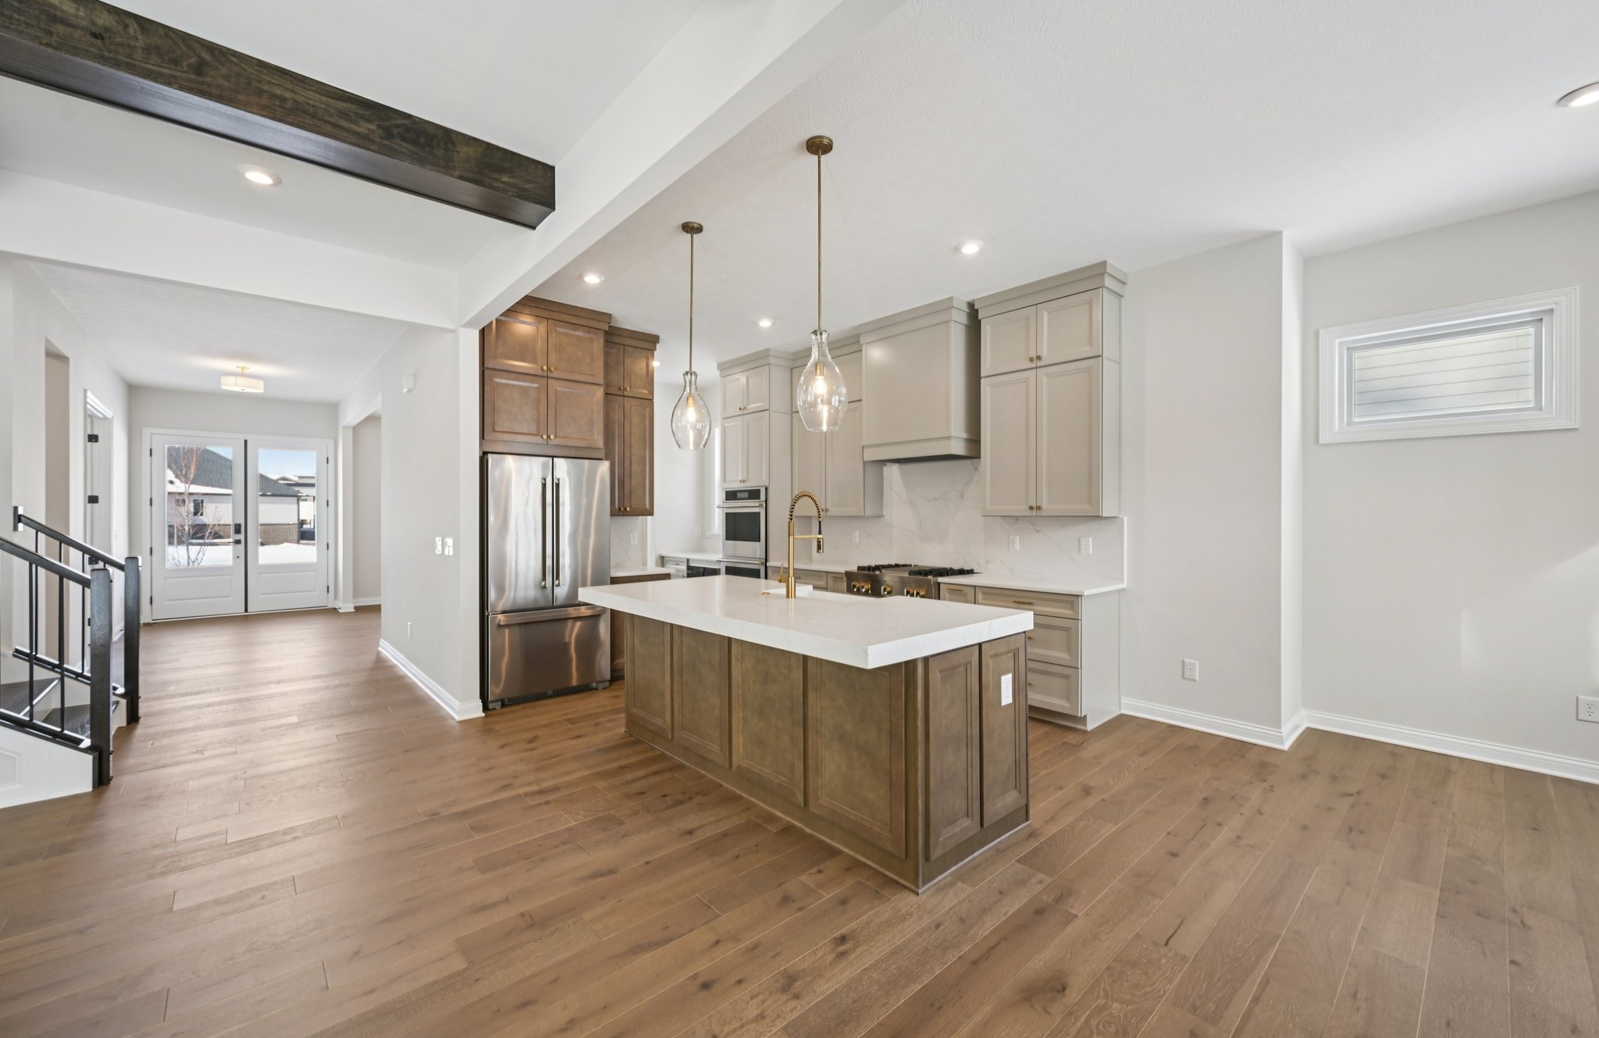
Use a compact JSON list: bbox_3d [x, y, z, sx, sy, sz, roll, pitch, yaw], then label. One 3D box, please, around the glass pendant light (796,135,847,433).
[{"bbox_3d":[0.097,-1.050,2.811,0.222,1.296,0.222,0,0,0],"label":"glass pendant light"}]

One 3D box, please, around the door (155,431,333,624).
[{"bbox_3d":[-7.841,0.110,8.819,1.875,2.450,0.060,0,0,-42],"label":"door"}]

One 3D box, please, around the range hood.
[{"bbox_3d":[1.044,-1.087,5.246,0.550,1.185,0.945,0,0,-42],"label":"range hood"}]

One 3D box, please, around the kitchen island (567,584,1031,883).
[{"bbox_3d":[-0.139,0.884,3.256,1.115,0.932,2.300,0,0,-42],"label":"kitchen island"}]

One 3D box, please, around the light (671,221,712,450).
[{"bbox_3d":[-0.617,-1.036,3.539,0.230,1.288,0.230,0,0,0],"label":"light"}]

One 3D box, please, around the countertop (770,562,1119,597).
[{"bbox_3d":[0.973,0.464,5.186,0.660,0.031,3.050,0,0,-42],"label":"countertop"}]

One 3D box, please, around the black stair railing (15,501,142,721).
[{"bbox_3d":[-4.614,0.637,3.985,0.535,1.427,0.075,0,0,-42],"label":"black stair railing"}]

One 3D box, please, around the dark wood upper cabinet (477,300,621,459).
[{"bbox_3d":[-2.132,-1.073,5.003,1.015,1.215,0.645,0,0,-42],"label":"dark wood upper cabinet"}]

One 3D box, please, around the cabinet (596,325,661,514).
[{"bbox_3d":[-1.643,-0.854,5.639,0.625,1.653,0.365,0,0,-42],"label":"cabinet"}]

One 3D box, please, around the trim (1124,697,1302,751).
[{"bbox_3d":[2.752,1.291,4.161,0.625,0.108,0.923,0,0,-42],"label":"trim"}]

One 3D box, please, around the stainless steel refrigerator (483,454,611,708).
[{"bbox_3d":[-2.078,0.445,4.954,0.912,1.800,0.740,0,0,-42],"label":"stainless steel refrigerator"}]

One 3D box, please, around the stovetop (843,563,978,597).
[{"bbox_3d":[0.943,0.530,5.142,0.710,0.205,0.930,0,0,-42],"label":"stovetop"}]

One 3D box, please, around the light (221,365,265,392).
[{"bbox_3d":[-6.228,-1.570,6.964,0.356,0.256,0.356,0,0,-42],"label":"light"}]

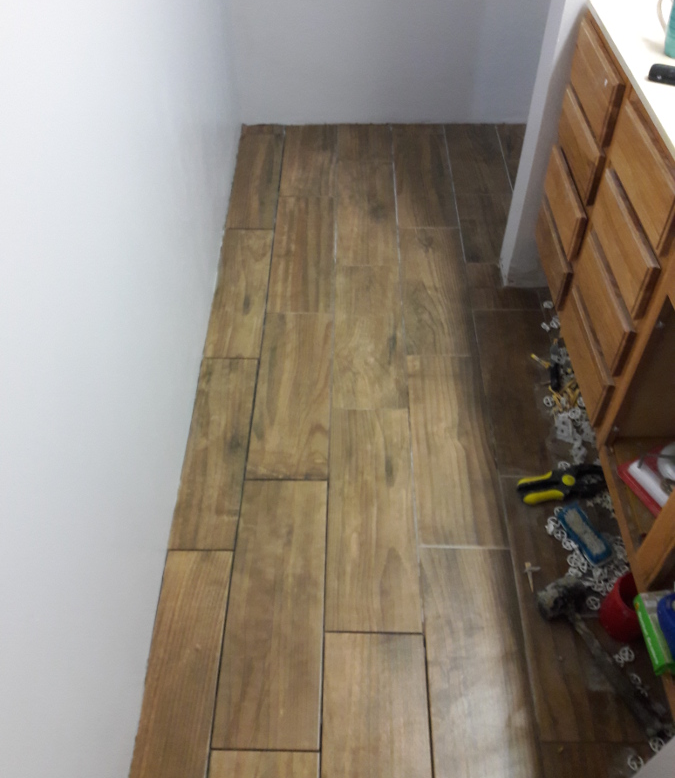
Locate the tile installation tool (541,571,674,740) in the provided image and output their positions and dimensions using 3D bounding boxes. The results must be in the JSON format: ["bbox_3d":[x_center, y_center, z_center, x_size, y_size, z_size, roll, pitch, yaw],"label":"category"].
[{"bbox_3d":[0.536,0.532,1.468,0.105,0.067,0.328,-20,51,-17],"label":"tile installation tool"}]

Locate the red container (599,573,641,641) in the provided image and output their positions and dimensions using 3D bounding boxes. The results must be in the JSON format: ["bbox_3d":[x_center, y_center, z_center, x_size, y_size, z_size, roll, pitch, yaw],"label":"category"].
[{"bbox_3d":[0.604,0.444,1.486,0.102,0.115,0.102,1,48,1],"label":"red container"}]

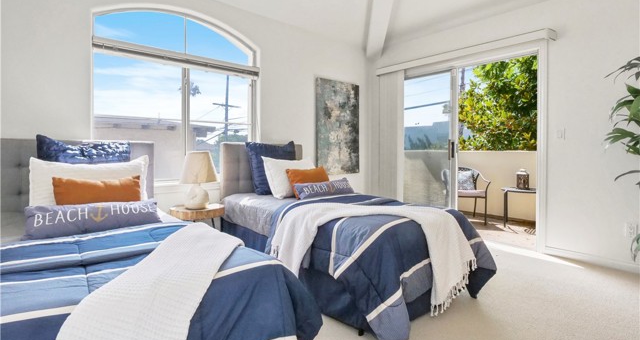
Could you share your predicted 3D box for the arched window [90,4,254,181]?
[{"bbox_3d":[-1.310,-0.730,2.965,1.500,1.660,0.100,-2,3,-40],"label":"arched window"}]

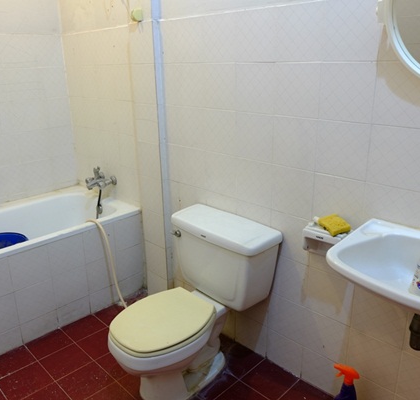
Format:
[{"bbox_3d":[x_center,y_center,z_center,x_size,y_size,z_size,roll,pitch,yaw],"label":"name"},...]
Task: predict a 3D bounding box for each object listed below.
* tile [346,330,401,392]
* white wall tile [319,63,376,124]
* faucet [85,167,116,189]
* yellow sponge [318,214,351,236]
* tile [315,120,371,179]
[{"bbox_3d":[0.635,0.620,1.558,0.200,0.200,0.010,16,25,42],"label":"tile"},{"bbox_3d":[0.470,-0.369,1.374,0.200,0.200,0.010,16,25,42],"label":"white wall tile"},{"bbox_3d":[-0.739,-0.148,2.611,0.220,0.140,0.140,16,25,42],"label":"faucet"},{"bbox_3d":[0.459,0.096,1.471,0.077,0.023,0.087,-13,36,-21],"label":"yellow sponge"},{"bbox_3d":[0.474,-0.180,1.437,0.200,0.200,0.010,16,25,42],"label":"tile"}]

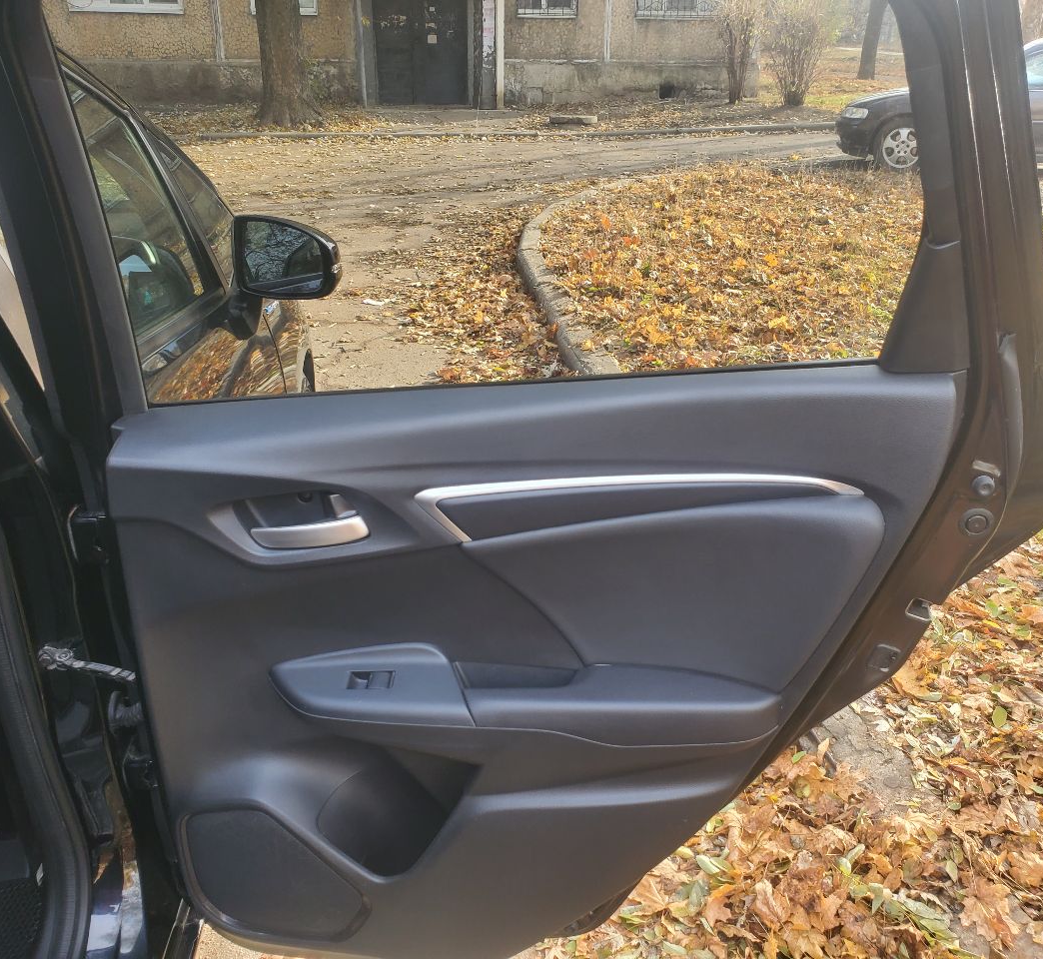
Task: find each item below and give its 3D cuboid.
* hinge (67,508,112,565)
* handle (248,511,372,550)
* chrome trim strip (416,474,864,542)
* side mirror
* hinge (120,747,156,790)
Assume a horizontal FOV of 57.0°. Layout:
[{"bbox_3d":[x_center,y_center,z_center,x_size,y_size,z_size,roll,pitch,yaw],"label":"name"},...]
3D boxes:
[{"bbox_3d":[-0.487,0.065,1.085,0.042,0.052,0.045,-2,25,-4],"label":"hinge"},{"bbox_3d":[-0.205,0.050,0.935,0.118,0.030,0.028,0,24,10],"label":"handle"},{"bbox_3d":[0.100,0.025,0.868,0.400,0.064,0.032,0,24,10],"label":"chrome trim strip"},{"bbox_3d":[-0.411,-0.397,1.711,0.180,0.148,0.105,2,25,3],"label":"side mirror"},{"bbox_3d":[-0.488,0.367,1.224,0.040,0.046,0.043,-2,25,-4],"label":"hinge"}]

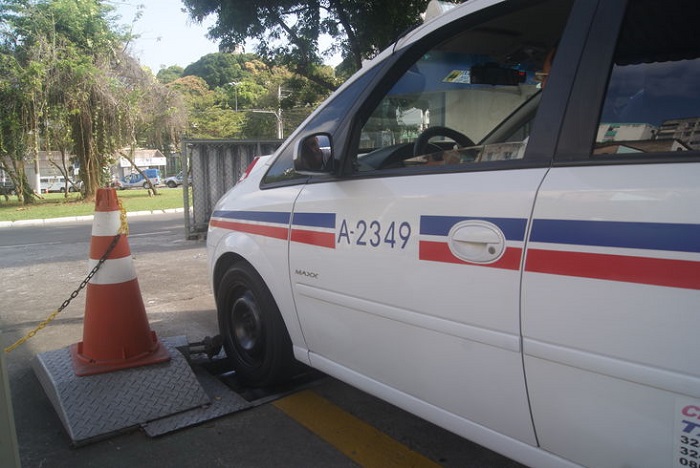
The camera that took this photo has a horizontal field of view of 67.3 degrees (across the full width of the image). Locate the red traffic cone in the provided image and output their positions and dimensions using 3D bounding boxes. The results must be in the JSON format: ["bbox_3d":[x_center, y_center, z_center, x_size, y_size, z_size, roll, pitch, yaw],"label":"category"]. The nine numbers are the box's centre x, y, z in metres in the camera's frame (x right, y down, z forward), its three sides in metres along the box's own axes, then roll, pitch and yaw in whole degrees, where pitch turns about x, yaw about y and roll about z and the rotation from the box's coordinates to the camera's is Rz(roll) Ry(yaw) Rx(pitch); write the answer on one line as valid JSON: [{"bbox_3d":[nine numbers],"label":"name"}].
[{"bbox_3d":[-1.067,0.177,2.380,0.387,0.770,0.387,-5,7,-29],"label":"red traffic cone"}]

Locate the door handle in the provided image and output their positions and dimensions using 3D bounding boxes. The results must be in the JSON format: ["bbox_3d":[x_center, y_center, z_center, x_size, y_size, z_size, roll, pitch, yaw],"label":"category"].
[{"bbox_3d":[0.341,0.021,1.405,0.050,0.113,0.187,-5,8,-38],"label":"door handle"}]

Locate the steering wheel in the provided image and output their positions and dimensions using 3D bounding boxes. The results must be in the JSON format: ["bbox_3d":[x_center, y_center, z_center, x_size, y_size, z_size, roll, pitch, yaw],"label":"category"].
[{"bbox_3d":[0.393,-0.243,1.975,0.375,0.375,0.100,-5,-17,-38],"label":"steering wheel"}]

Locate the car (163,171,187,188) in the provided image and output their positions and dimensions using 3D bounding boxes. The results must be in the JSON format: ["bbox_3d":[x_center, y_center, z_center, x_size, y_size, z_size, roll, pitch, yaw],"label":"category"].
[{"bbox_3d":[-14.200,-4.780,45.500,4.050,1.520,1.700,-1,6,-5],"label":"car"}]

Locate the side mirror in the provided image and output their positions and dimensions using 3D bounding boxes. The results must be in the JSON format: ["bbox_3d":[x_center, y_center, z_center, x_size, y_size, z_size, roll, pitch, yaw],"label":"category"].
[{"bbox_3d":[-0.120,-0.284,1.870,0.168,0.150,0.095,-5,8,-38],"label":"side mirror"}]

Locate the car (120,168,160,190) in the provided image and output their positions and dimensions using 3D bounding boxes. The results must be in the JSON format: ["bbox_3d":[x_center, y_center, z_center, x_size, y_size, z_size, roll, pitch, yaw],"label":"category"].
[{"bbox_3d":[-18.600,-4.780,46.000,4.050,1.680,1.670,-1,6,-5],"label":"car"}]

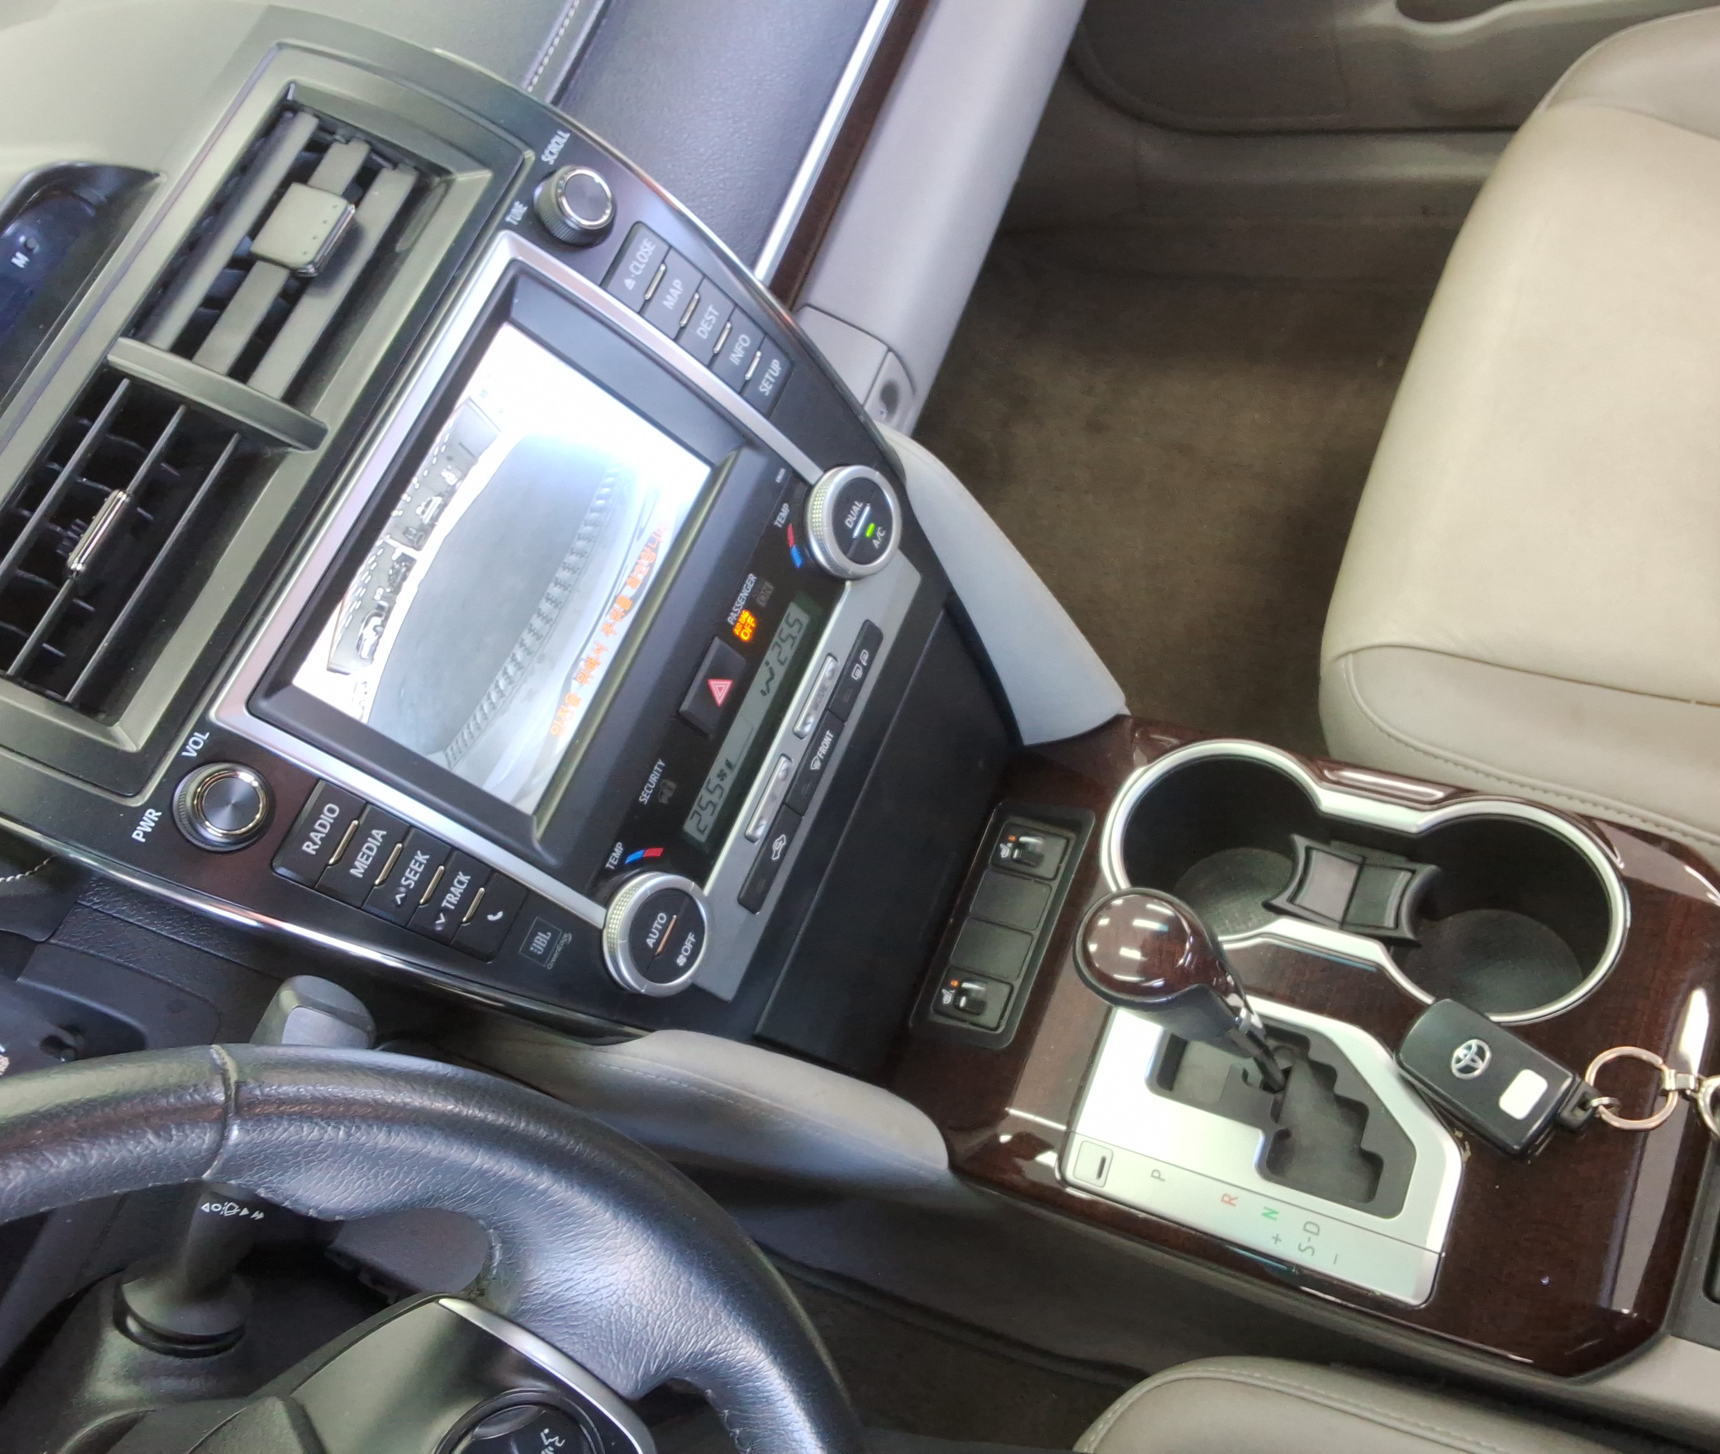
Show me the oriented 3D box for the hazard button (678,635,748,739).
[{"bbox_3d":[-0.056,-0.016,0.601,0.007,0.017,0.033,1,60,49],"label":"hazard button"}]

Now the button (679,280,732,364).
[{"bbox_3d":[-0.059,-0.154,0.597,0.006,0.017,0.029,-5,56,55],"label":"button"}]

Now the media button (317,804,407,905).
[{"bbox_3d":[-0.162,0.042,0.512,0.006,0.016,0.032,-5,56,55],"label":"media button"}]

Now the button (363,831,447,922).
[{"bbox_3d":[-0.150,0.050,0.520,0.006,0.016,0.031,-5,56,55],"label":"button"}]

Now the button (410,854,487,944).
[{"bbox_3d":[-0.138,0.058,0.528,0.006,0.016,0.030,-5,56,55],"label":"button"}]

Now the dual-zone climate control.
[{"bbox_3d":[-0.038,-0.001,0.615,0.030,0.067,0.234,1,60,49],"label":"dual-zone climate control"}]

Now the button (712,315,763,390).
[{"bbox_3d":[-0.047,-0.145,0.604,0.006,0.016,0.028,-5,56,55],"label":"button"}]

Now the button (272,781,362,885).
[{"bbox_3d":[-0.174,0.035,0.504,0.006,0.016,0.032,-5,56,55],"label":"button"}]

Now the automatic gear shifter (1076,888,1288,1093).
[{"bbox_3d":[0.122,0.103,0.550,0.057,0.131,0.051,6,64,42],"label":"automatic gear shifter"}]

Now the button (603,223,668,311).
[{"bbox_3d":[-0.083,-0.170,0.581,0.006,0.017,0.031,-5,56,55],"label":"button"}]

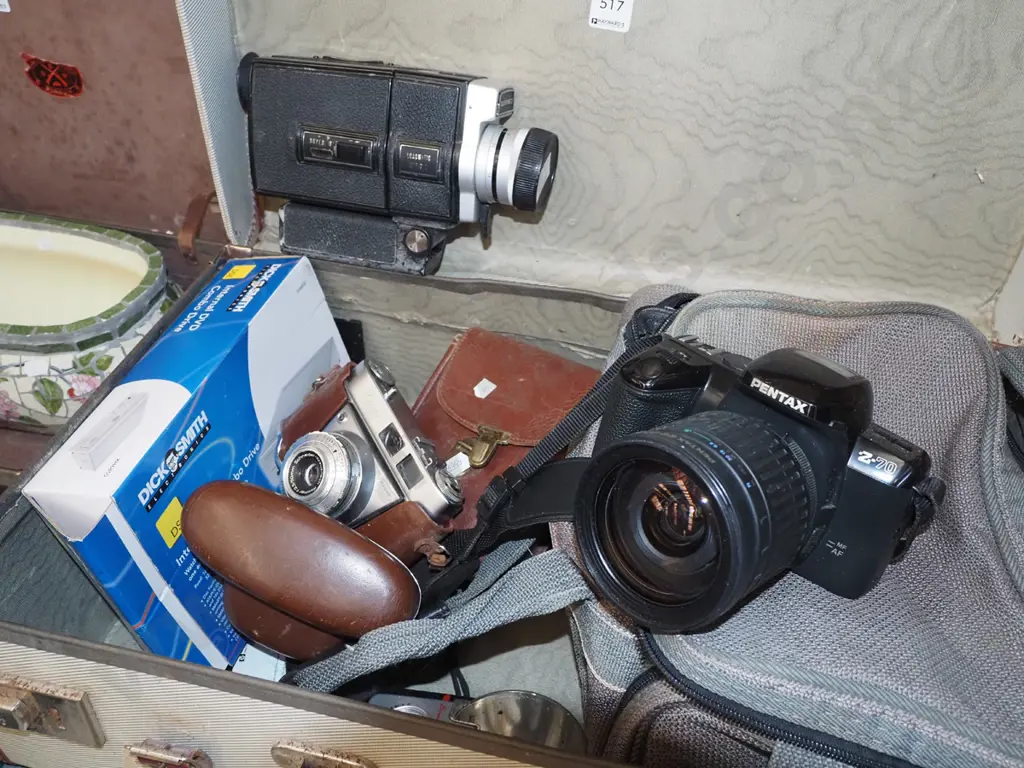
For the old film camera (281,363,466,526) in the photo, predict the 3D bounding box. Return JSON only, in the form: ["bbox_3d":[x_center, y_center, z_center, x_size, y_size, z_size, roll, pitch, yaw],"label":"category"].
[{"bbox_3d":[-0.098,0.054,0.552,0.078,0.086,0.122,7,43,-57],"label":"old film camera"}]

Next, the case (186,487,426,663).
[{"bbox_3d":[-0.115,0.102,0.455,0.132,0.072,0.066,19,44,19],"label":"case"}]

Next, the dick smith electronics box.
[{"bbox_3d":[-0.194,0.043,0.577,0.061,0.157,0.240,0,39,18],"label":"dick smith electronics box"}]

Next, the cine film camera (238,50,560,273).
[{"bbox_3d":[-0.088,-0.159,0.614,0.250,0.146,0.058,12,23,14],"label":"cine film camera"}]

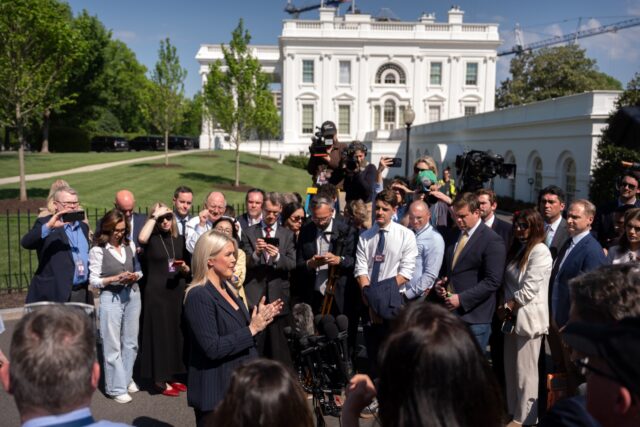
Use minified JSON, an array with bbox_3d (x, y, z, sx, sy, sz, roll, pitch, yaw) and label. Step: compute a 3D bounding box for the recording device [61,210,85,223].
[{"bbox_3d":[-1.950,0.024,4.500,0.163,0.078,0.010,-6,3,-27],"label":"recording device"}]

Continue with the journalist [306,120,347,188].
[{"bbox_3d":[0.109,-0.073,5.900,0.600,1.780,0.500,3,7,20],"label":"journalist"}]

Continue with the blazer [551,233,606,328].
[{"bbox_3d":[1.958,0.545,4.309,0.330,0.780,0.480,-3,7,-25],"label":"blazer"}]

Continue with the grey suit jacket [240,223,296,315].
[{"bbox_3d":[-0.435,0.466,4.805,0.490,0.790,0.380,0,7,-3],"label":"grey suit jacket"}]

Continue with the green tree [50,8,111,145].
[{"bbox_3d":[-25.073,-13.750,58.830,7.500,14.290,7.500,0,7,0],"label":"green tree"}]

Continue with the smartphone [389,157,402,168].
[{"bbox_3d":[0.620,-0.430,4.800,0.155,0.076,0.010,0,0,18],"label":"smartphone"}]

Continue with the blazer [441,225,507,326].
[{"bbox_3d":[1.189,0.443,4.350,0.340,0.790,0.490,-5,8,-38],"label":"blazer"}]

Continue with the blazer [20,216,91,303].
[{"bbox_3d":[-2.283,0.399,4.930,0.540,0.780,0.420,-6,9,-44],"label":"blazer"}]

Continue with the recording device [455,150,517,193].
[{"bbox_3d":[1.655,-0.409,5.689,0.580,0.420,0.300,3,7,25],"label":"recording device"}]

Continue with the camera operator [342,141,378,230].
[{"bbox_3d":[0.406,0.130,5.700,0.580,1.700,0.500,4,7,27],"label":"camera operator"}]

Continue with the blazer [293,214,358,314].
[{"bbox_3d":[0.046,0.432,4.731,0.520,0.820,0.400,1,7,6],"label":"blazer"}]

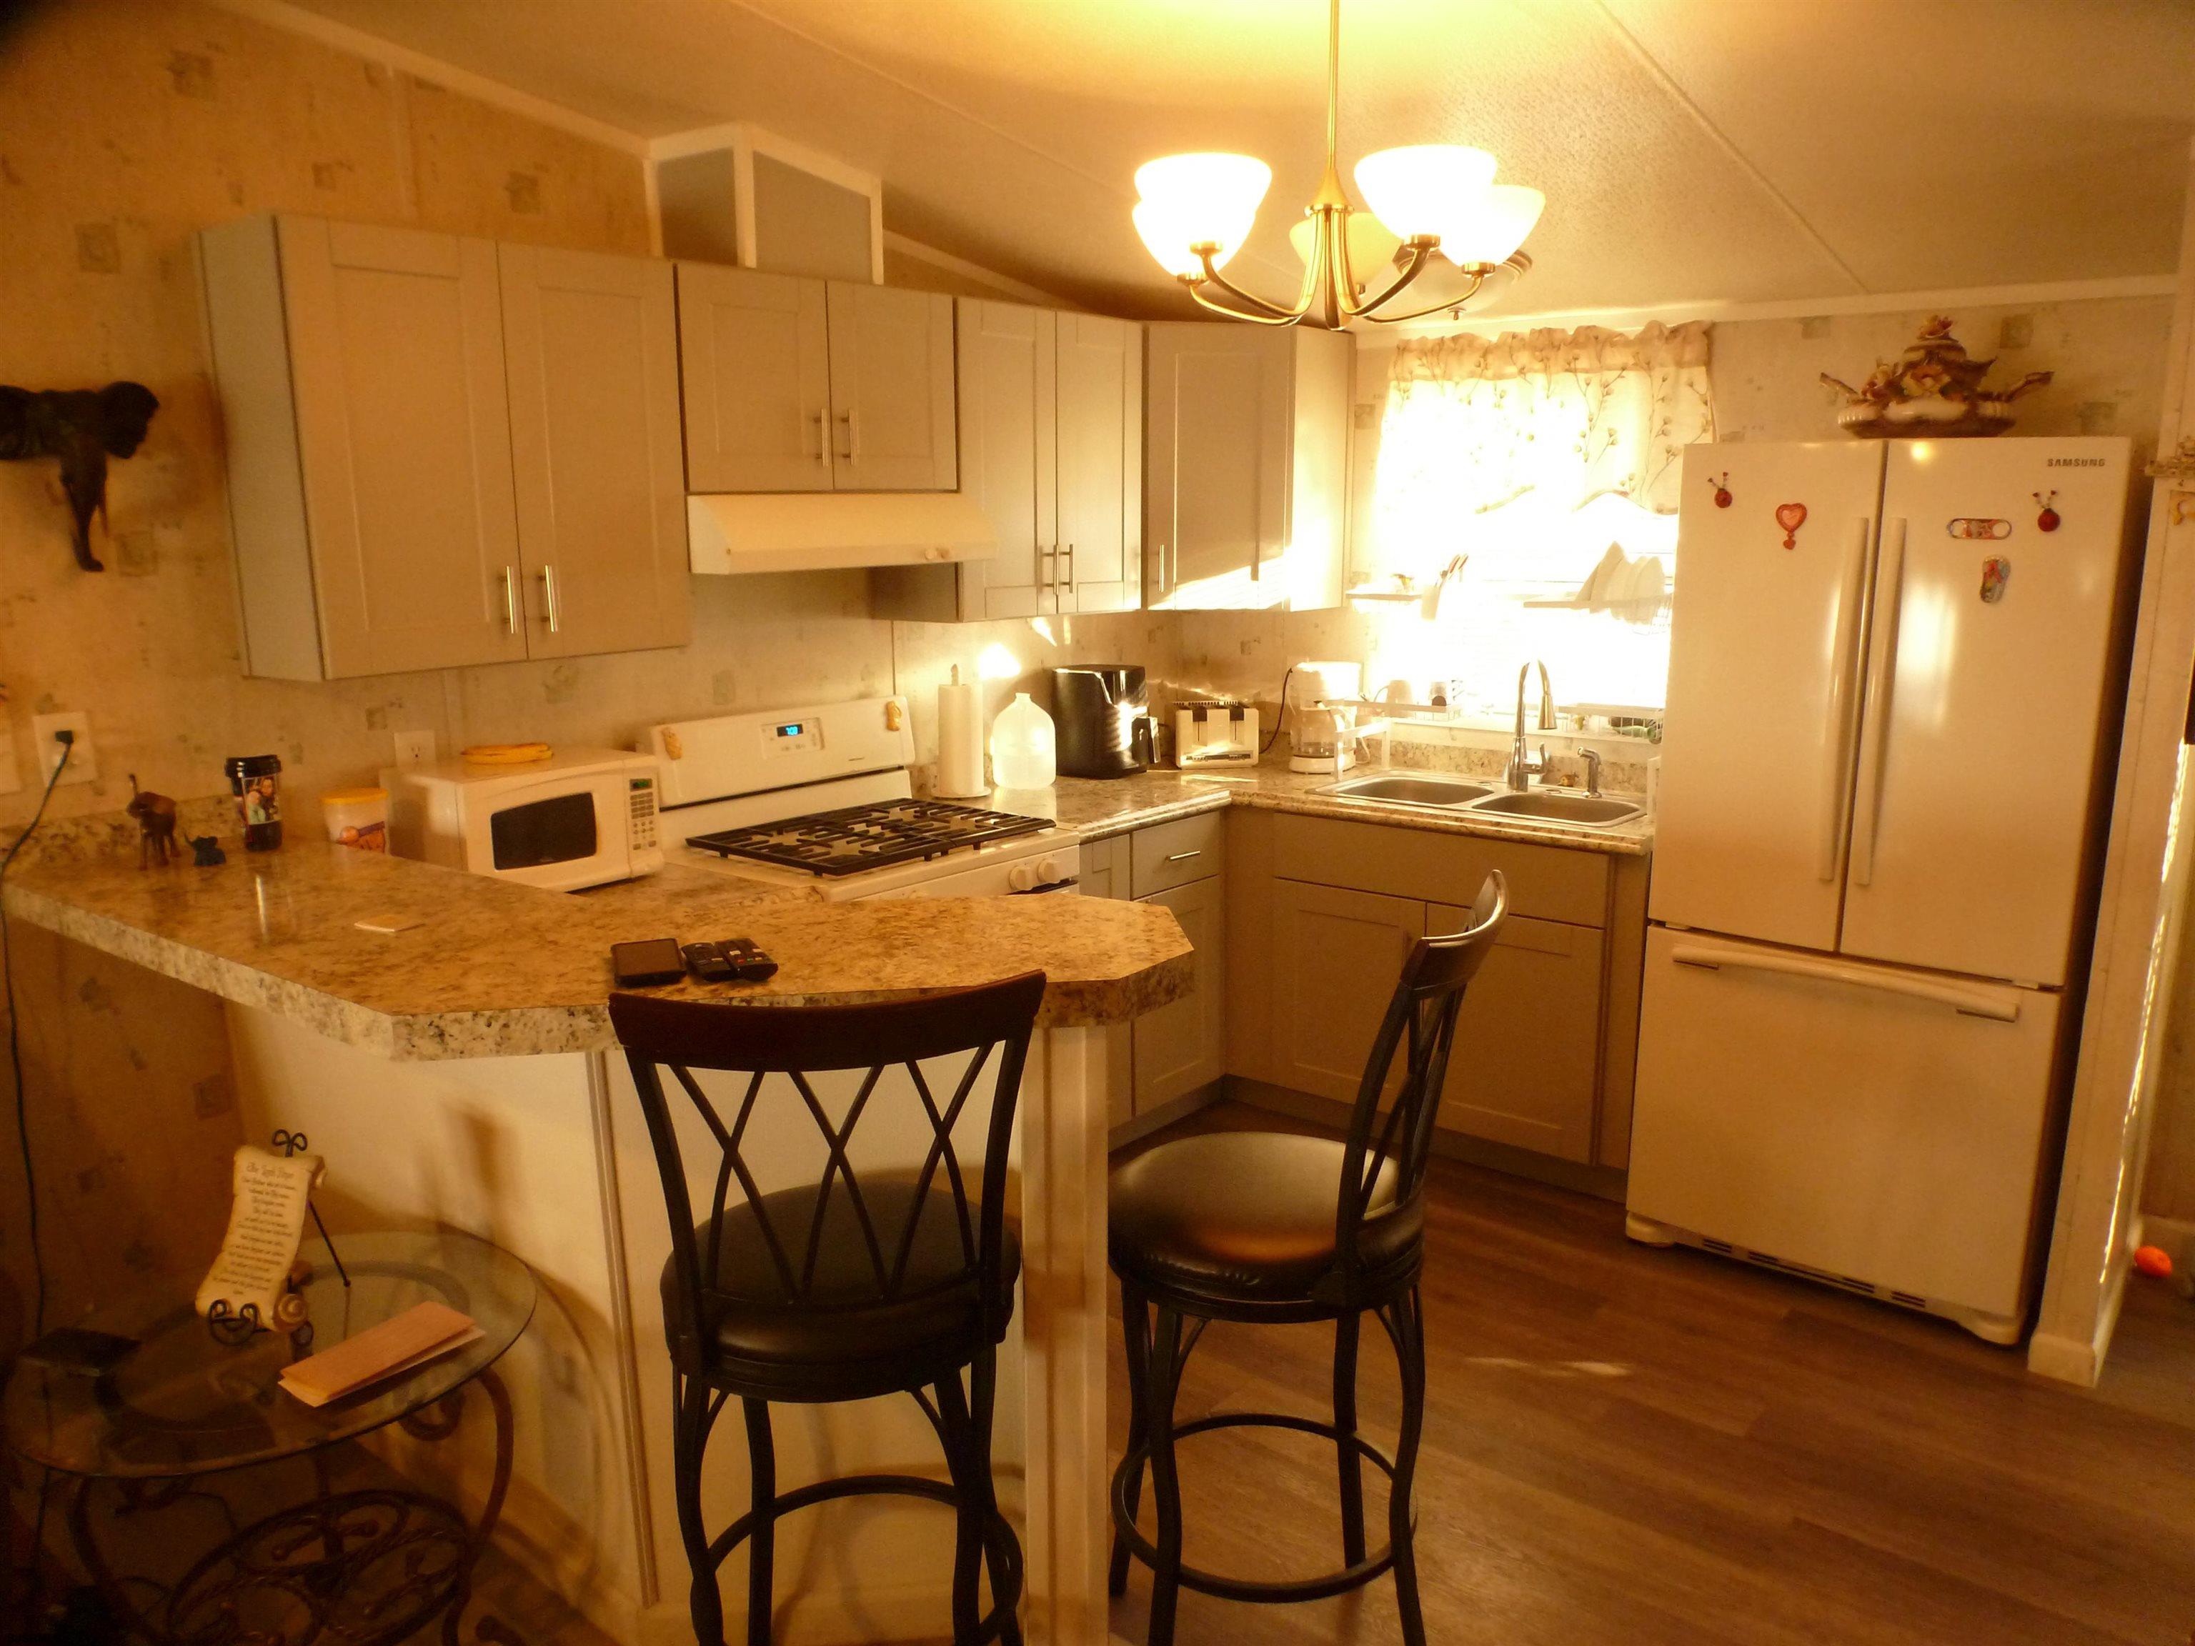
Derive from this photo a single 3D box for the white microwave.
[{"bbox_3d":[-1.127,0.001,3.019,0.300,0.243,0.430,11,16,43],"label":"white microwave"}]

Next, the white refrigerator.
[{"bbox_3d":[1.735,0.084,3.381,0.795,1.806,0.747,9,15,37],"label":"white refrigerator"}]

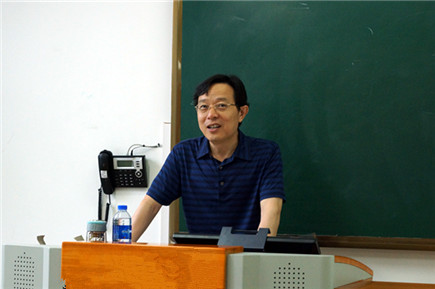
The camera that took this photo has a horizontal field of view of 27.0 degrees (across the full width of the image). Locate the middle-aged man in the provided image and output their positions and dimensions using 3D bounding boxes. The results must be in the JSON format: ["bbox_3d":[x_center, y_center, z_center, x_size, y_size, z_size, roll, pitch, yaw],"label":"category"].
[{"bbox_3d":[-0.040,0.560,3.180,0.560,1.620,0.460,1,-3,12],"label":"middle-aged man"}]

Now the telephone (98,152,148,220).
[{"bbox_3d":[-0.405,0.168,3.800,0.200,0.280,0.095,1,3,14],"label":"telephone"}]

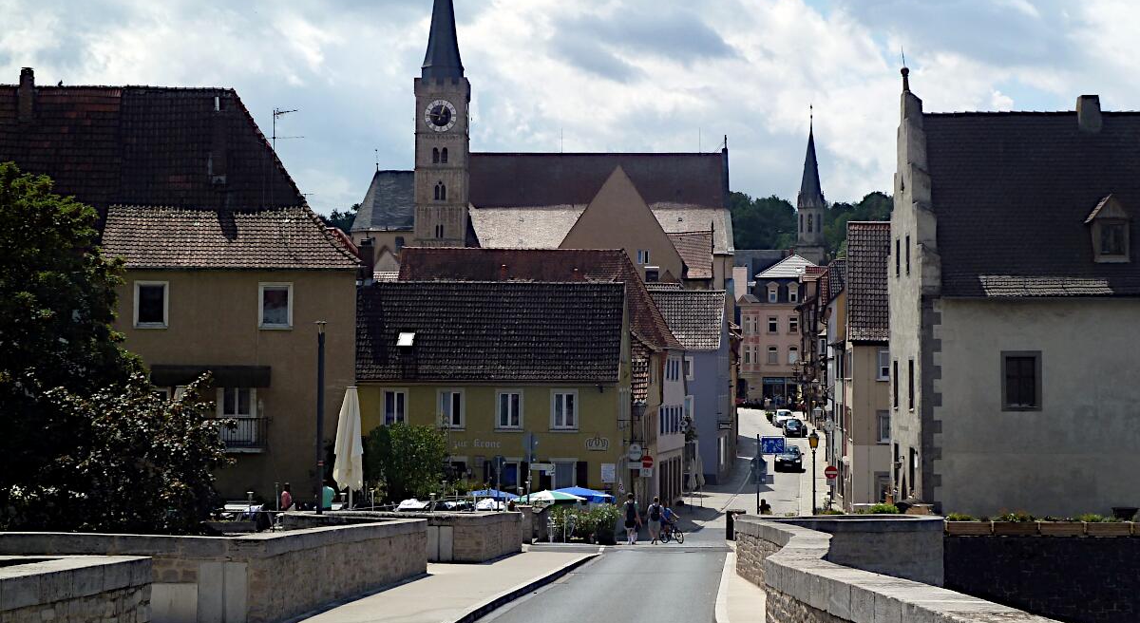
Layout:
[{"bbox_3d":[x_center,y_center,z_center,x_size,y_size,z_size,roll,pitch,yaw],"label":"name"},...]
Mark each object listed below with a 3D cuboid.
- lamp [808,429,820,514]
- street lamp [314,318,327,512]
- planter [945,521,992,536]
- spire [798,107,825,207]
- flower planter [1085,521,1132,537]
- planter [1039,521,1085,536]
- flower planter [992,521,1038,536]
[{"bbox_3d":[9.523,6.561,75.937,0.420,3.946,0.420,0,-2,0],"label":"lamp"},{"bbox_3d":[-6.904,3.412,53.899,0.380,6.300,0.380,0,-2,0],"label":"street lamp"},{"bbox_3d":[13.578,7.396,66.200,1.520,0.480,0.500,0,-2,0],"label":"planter"},{"bbox_3d":[39.785,-25.421,319.734,4.300,16.600,4.300,0,-2,0],"label":"spire"},{"bbox_3d":[18.355,7.396,66.200,1.520,0.480,0.500,0,-2,0],"label":"flower planter"},{"bbox_3d":[16.756,7.396,66.200,1.520,0.480,0.500,0,-2,0],"label":"planter"},{"bbox_3d":[16.279,7.929,70.991,1.660,0.550,0.500,0,-2,0],"label":"flower planter"}]

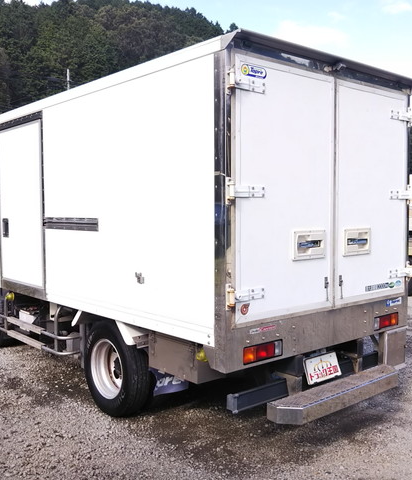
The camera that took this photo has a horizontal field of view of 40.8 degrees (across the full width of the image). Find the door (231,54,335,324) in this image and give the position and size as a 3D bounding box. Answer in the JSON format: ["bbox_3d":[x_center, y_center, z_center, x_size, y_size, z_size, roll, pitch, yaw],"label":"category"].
[{"bbox_3d":[0.458,-0.275,3.217,0.865,1.430,0.080,-3,4,-41],"label":"door"}]

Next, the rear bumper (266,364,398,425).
[{"bbox_3d":[0.852,0.957,3.473,1.210,0.097,0.190,-3,4,-41],"label":"rear bumper"}]

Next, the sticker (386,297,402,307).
[{"bbox_3d":[1.354,0.447,3.983,0.194,0.047,0.005,-3,4,-41],"label":"sticker"}]

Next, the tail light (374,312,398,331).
[{"bbox_3d":[1.274,0.579,3.934,0.306,0.092,0.050,-3,4,-41],"label":"tail light"}]

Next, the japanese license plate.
[{"bbox_3d":[0.761,0.831,3.600,0.330,0.165,0.015,-1,-15,-40],"label":"japanese license plate"}]

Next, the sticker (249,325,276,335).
[{"bbox_3d":[0.322,0.496,3.097,0.210,0.027,0.005,-3,4,-41],"label":"sticker"}]

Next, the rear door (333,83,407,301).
[{"bbox_3d":[1.121,-0.308,3.786,0.855,1.430,0.080,-3,4,-41],"label":"rear door"}]

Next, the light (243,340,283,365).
[{"bbox_3d":[0.319,0.628,3.114,0.312,0.094,0.050,-3,4,-41],"label":"light"}]

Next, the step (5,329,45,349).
[{"bbox_3d":[-1.628,0.901,5.026,0.070,0.035,0.740,-3,4,-41],"label":"step"}]

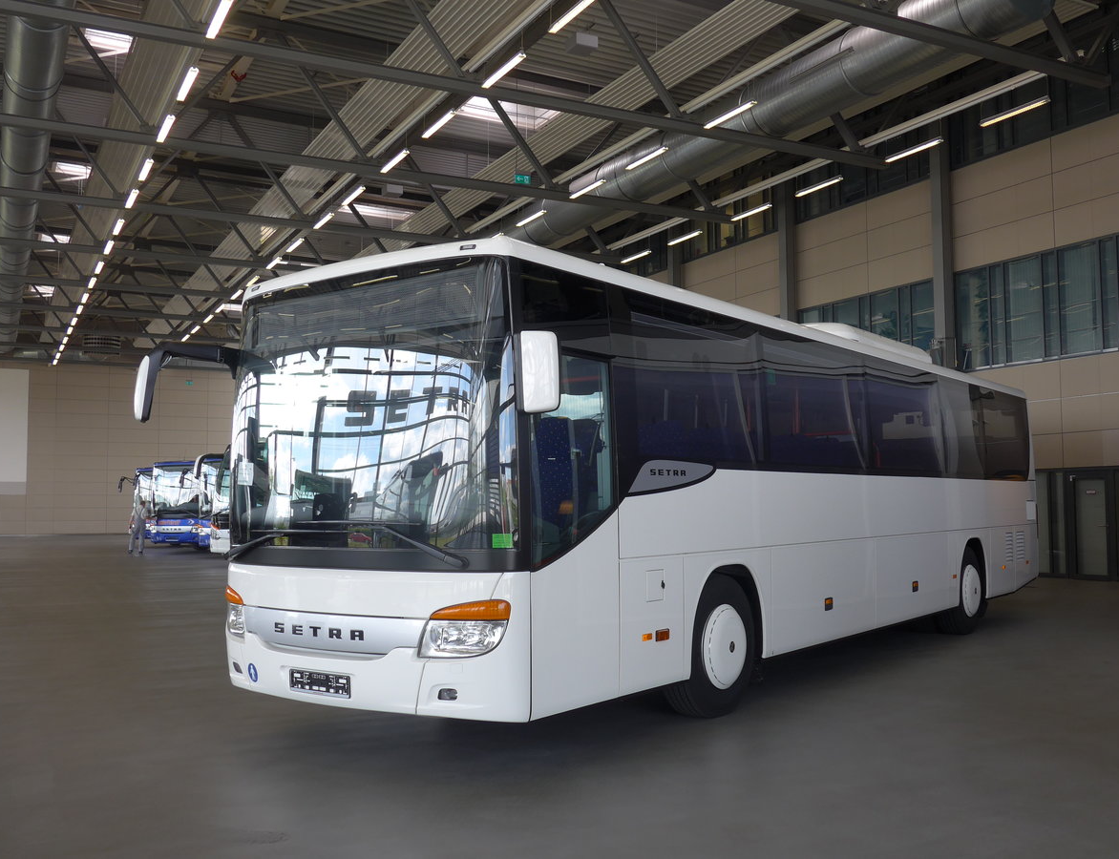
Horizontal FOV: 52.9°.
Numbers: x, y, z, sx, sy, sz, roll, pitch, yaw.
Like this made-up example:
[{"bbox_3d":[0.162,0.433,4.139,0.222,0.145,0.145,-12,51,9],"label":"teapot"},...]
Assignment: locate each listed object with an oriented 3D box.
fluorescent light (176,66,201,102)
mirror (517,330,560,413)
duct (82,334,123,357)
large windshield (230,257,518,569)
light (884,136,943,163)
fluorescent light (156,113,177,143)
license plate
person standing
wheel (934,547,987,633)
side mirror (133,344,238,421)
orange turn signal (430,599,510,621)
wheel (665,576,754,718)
[{"bbox_3d":[-5.914,-5.526,17.919,0.110,0.100,1.500,1,-4,-27],"label":"fluorescent light"},{"bbox_3d":[-0.118,-0.318,6.201,0.250,0.430,0.140,-2,-4,28],"label":"mirror"},{"bbox_3d":[-22.056,-4.025,54.212,1.900,1.200,1.200,1,-4,-27],"label":"duct"},{"bbox_3d":[-1.327,-0.040,6.865,2.450,1.750,0.360,-3,-5,36],"label":"large windshield"},{"bbox_3d":[6.828,-5.397,21.665,0.110,0.100,1.500,1,-4,-27],"label":"light"},{"bbox_3d":[-6.989,-5.381,19.993,0.110,0.100,1.500,1,-4,-27],"label":"fluorescent light"},{"bbox_3d":[-1.416,1.495,6.623,0.530,0.125,0.030,-3,-5,36],"label":"license plate"},{"bbox_3d":[-13.480,3.135,35.939,0.620,1.680,0.420,-2,-4,20],"label":"person standing"},{"bbox_3d":[4.654,1.837,13.150,0.300,1.000,1.010,-3,-5,36],"label":"wheel"},{"bbox_3d":[-2.522,-0.306,7.558,0.420,0.500,0.560,-3,-5,36],"label":"side mirror"},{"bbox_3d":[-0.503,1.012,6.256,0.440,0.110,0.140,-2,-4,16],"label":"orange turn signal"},{"bbox_3d":[1.049,1.546,8.160,0.300,1.000,1.010,-3,-5,36],"label":"wheel"}]

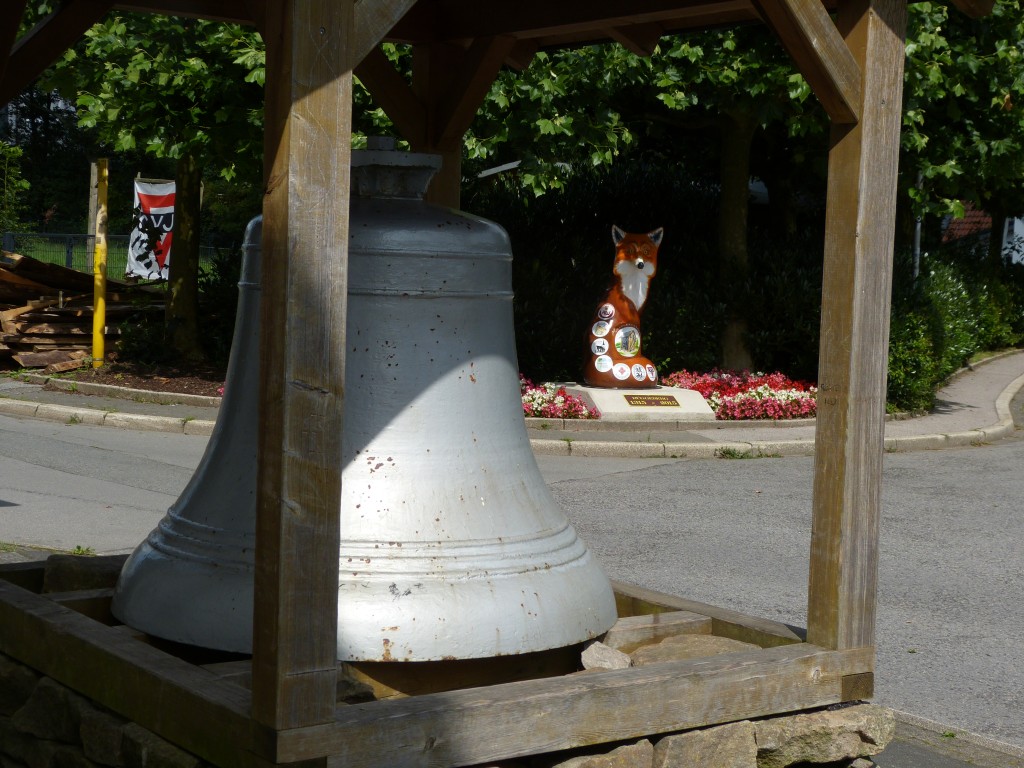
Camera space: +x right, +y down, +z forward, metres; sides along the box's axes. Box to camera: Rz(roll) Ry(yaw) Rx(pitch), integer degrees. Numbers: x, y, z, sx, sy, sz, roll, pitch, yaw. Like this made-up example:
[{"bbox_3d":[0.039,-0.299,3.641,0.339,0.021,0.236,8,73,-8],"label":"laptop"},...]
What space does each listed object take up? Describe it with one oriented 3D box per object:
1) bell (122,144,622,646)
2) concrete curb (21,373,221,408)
[{"bbox_3d":[-0.413,-0.016,5.165,1.530,1.370,1.530,2,4,-5],"label":"bell"},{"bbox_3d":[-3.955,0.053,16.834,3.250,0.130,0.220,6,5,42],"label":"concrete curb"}]

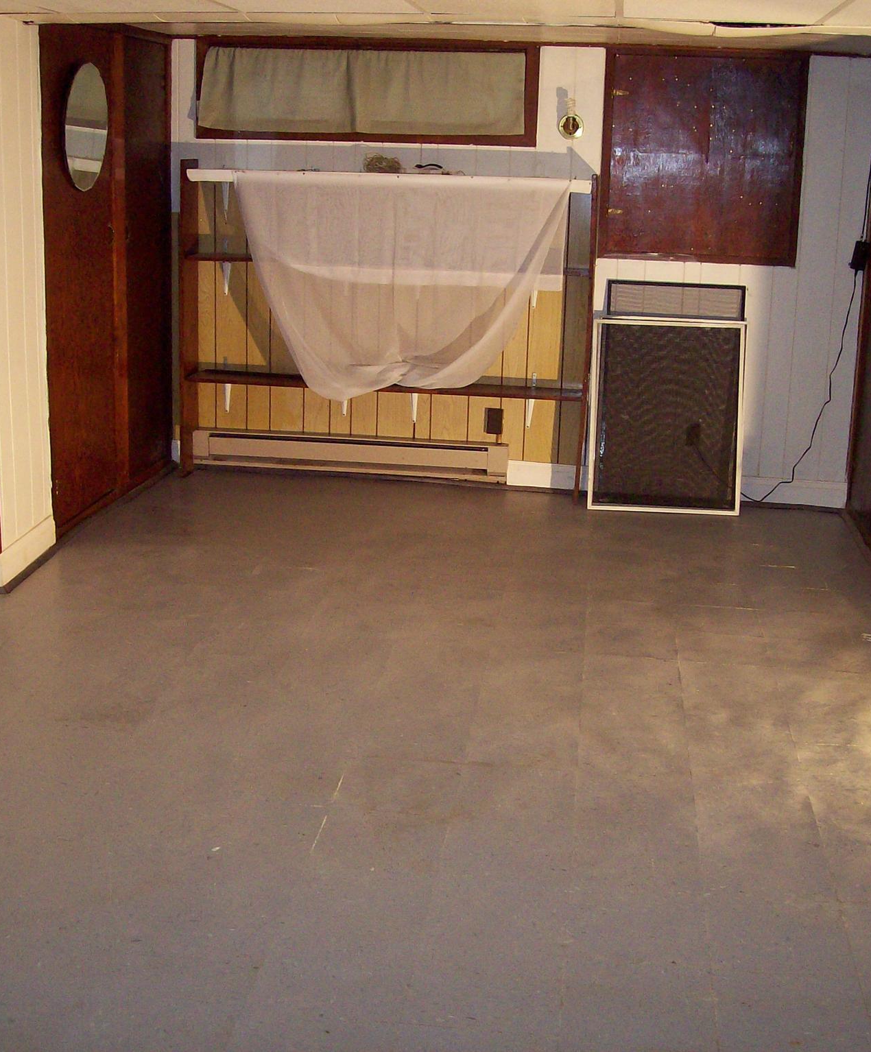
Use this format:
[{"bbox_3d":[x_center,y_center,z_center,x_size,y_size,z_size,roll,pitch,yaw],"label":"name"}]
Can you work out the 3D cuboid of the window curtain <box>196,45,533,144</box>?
[{"bbox_3d":[-0.327,-1.965,6.643,1.575,0.455,0.080,3,15,6],"label":"window curtain"}]

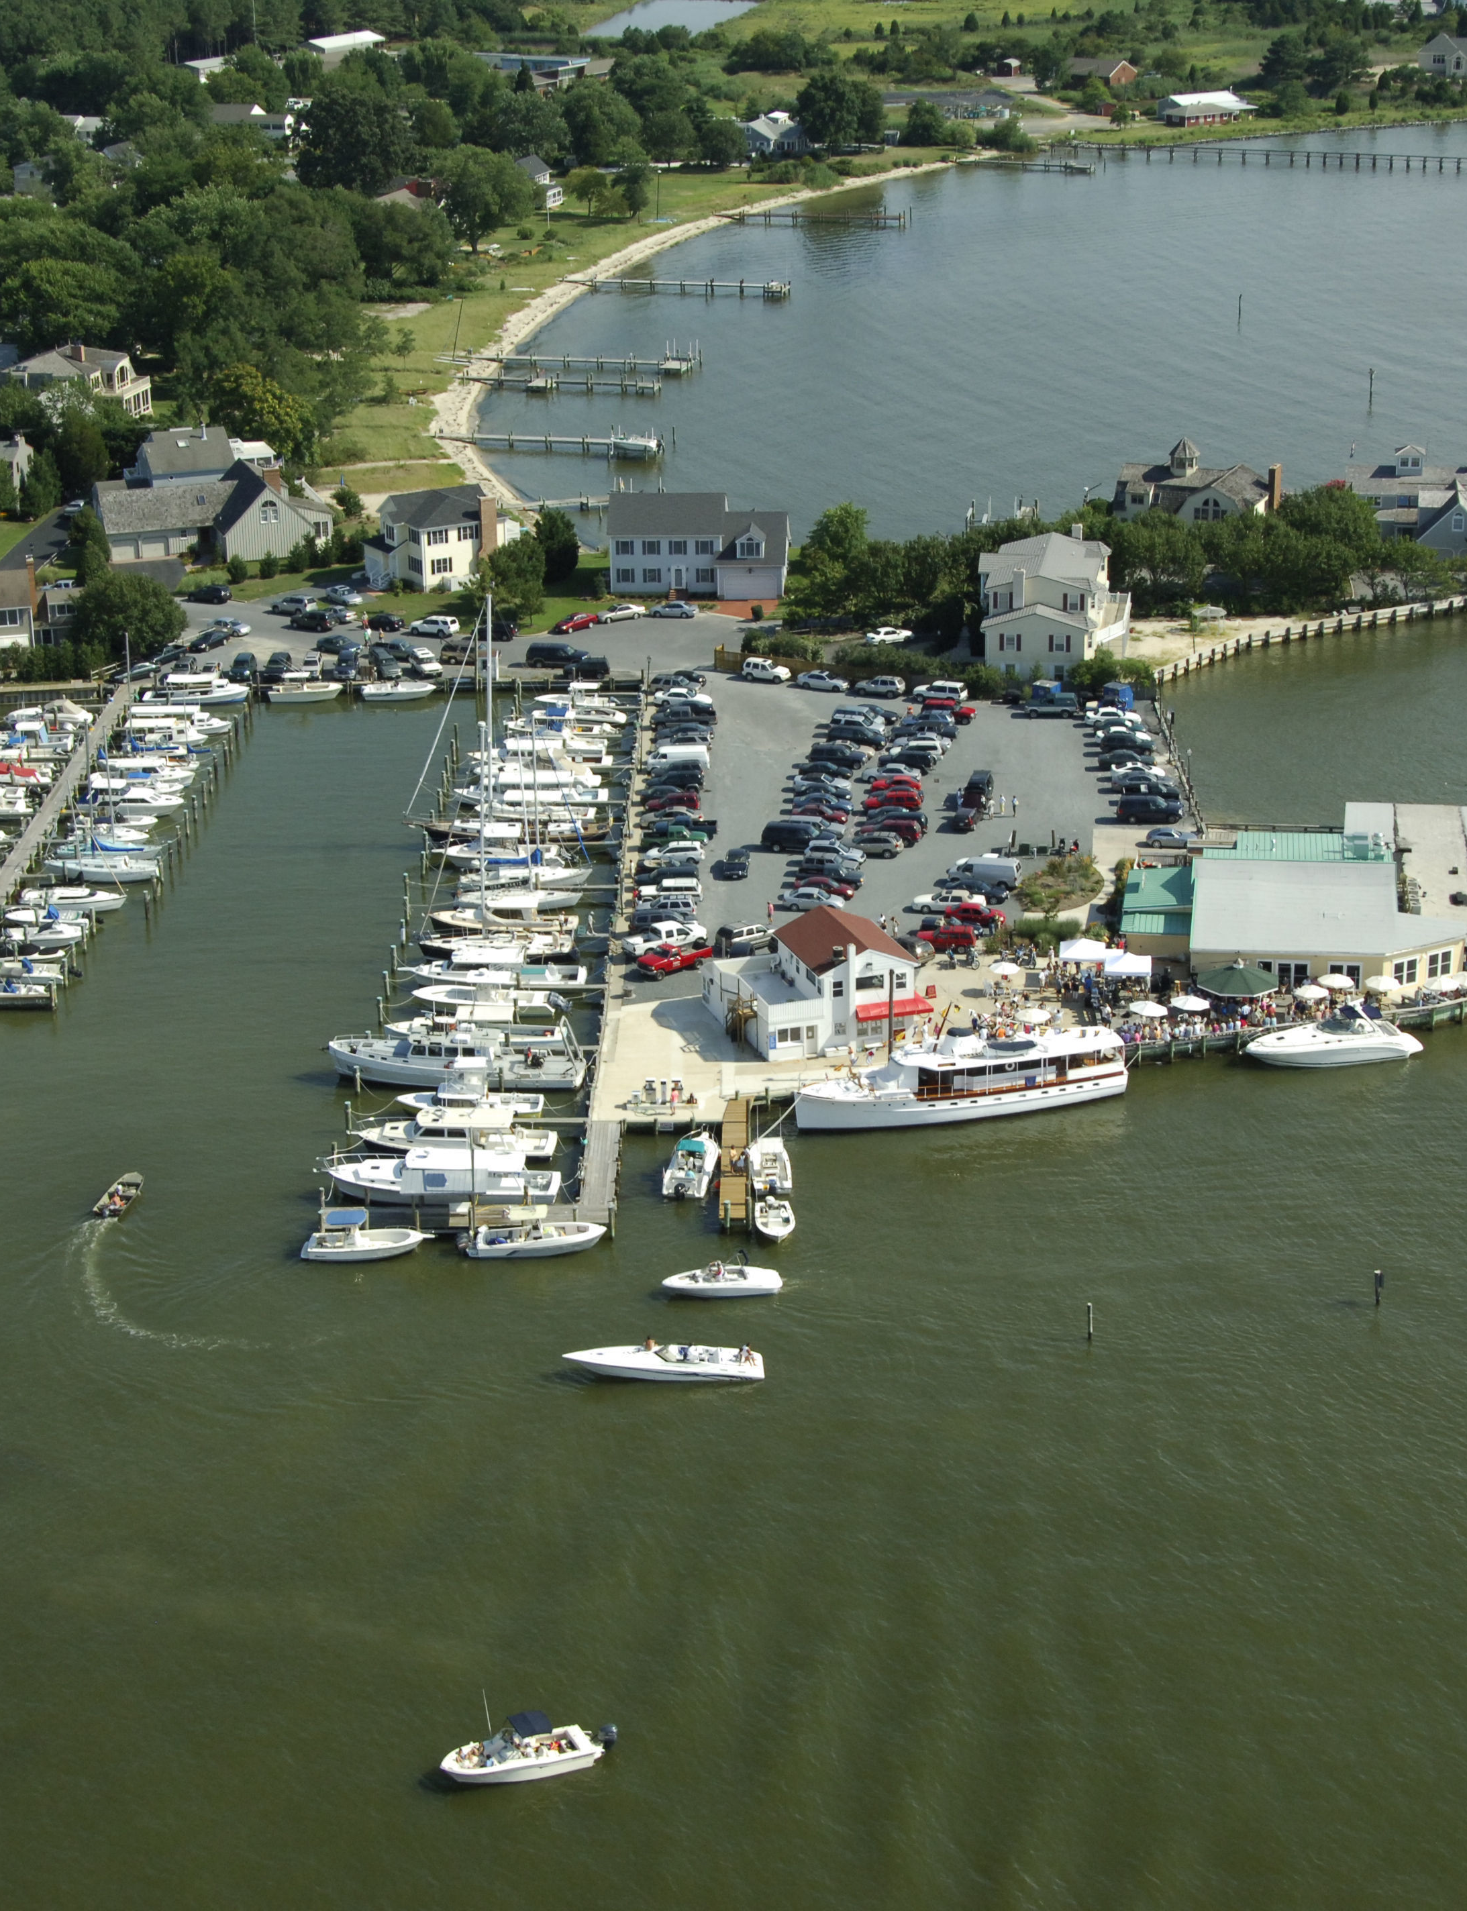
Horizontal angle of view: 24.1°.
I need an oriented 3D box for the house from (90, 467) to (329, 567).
[{"bbox_3d":[-55.097,-46.434,362.241,23.500,8.000,13.000,-5,19,-13],"label":"house"}]

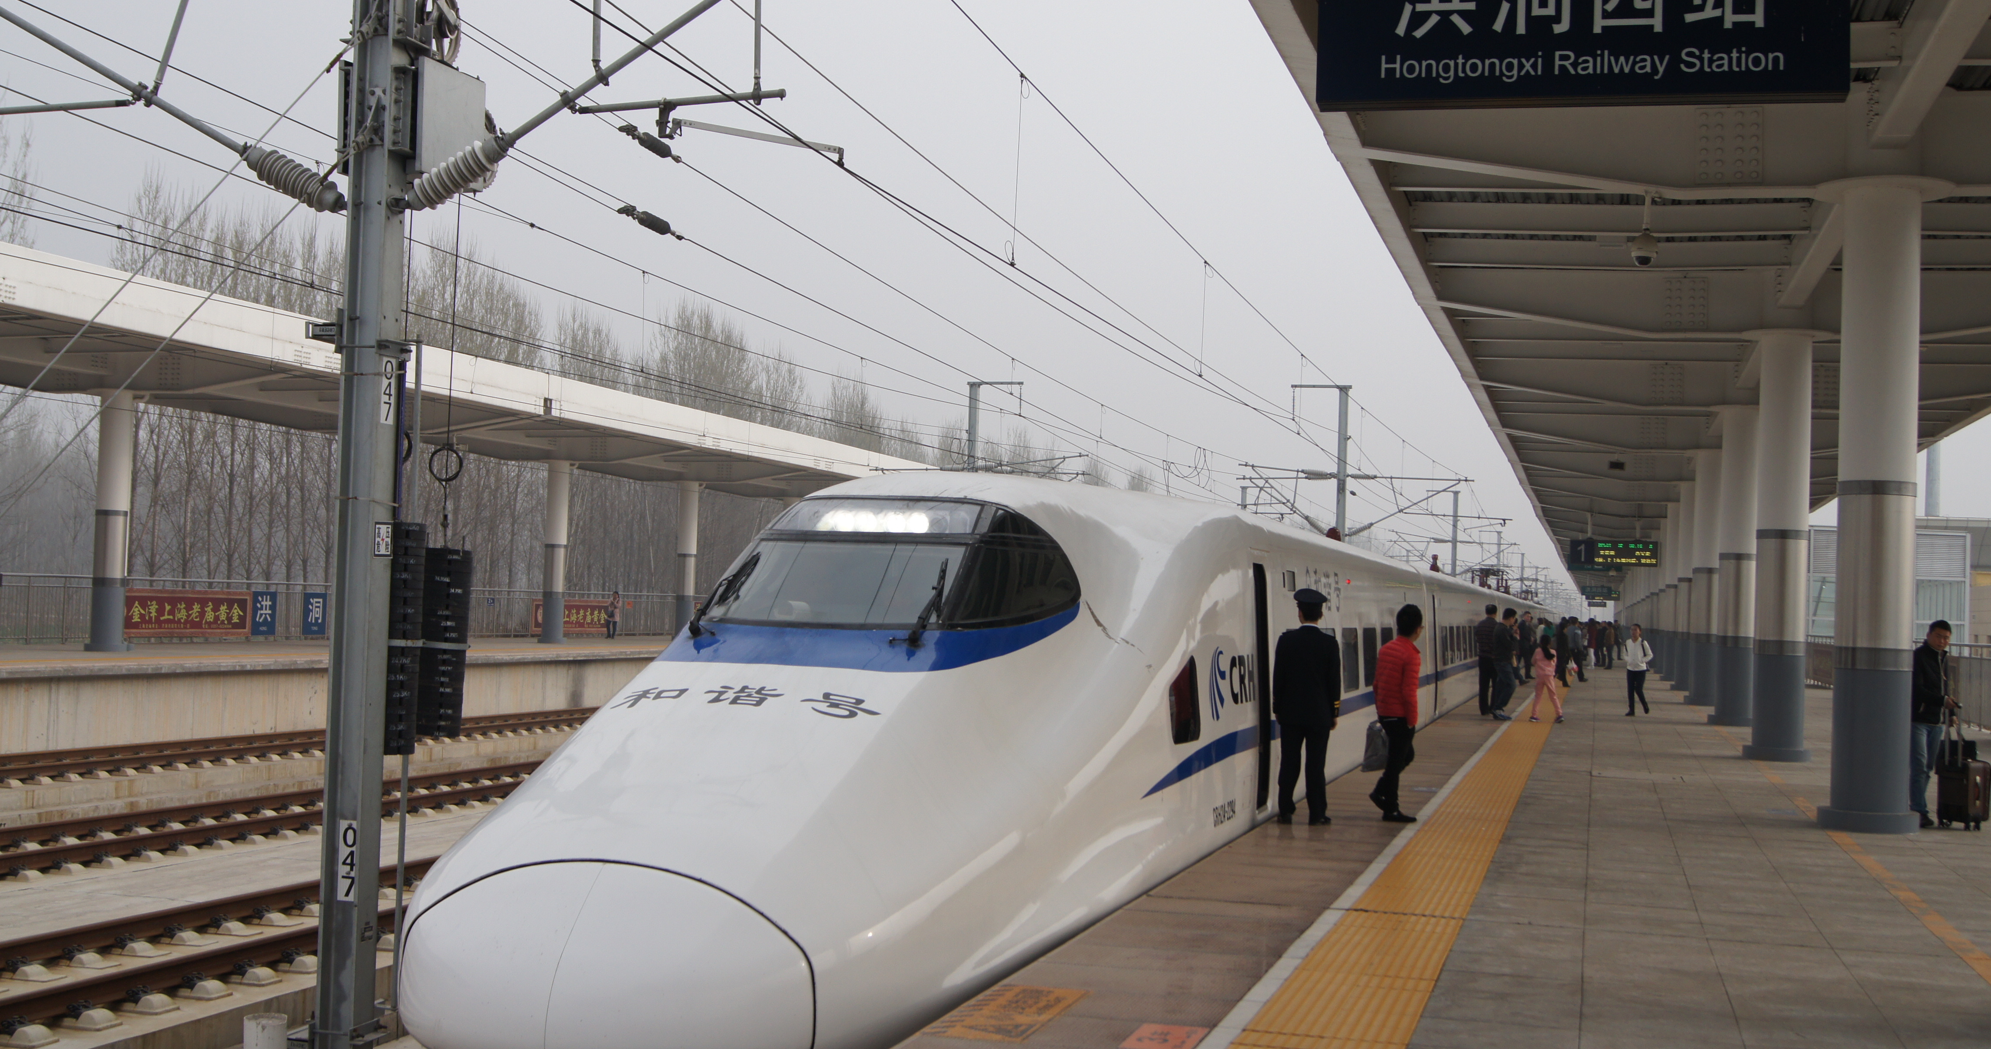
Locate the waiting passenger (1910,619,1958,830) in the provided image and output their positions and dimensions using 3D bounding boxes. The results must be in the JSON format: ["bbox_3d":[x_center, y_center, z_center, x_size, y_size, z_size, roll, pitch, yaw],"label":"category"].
[{"bbox_3d":[7.732,1.626,17.775,0.480,1.690,0.400,3,-2,-28],"label":"waiting passenger"}]

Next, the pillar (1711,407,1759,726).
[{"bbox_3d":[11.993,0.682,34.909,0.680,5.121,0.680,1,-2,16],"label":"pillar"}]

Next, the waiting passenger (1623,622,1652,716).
[{"bbox_3d":[11.363,2.546,38.014,0.520,1.580,0.400,1,-2,32],"label":"waiting passenger"}]

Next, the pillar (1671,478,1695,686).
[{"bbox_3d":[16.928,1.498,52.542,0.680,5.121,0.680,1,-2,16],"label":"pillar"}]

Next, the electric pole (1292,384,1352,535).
[{"bbox_3d":[9.234,0.735,61.835,1.739,9.450,0.350,1,-2,16],"label":"electric pole"}]

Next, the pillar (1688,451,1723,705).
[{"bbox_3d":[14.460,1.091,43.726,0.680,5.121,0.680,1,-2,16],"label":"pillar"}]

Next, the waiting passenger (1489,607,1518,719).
[{"bbox_3d":[8.127,2.206,34.292,0.390,1.743,0.460,3,-2,-16],"label":"waiting passenger"}]

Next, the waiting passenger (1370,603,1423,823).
[{"bbox_3d":[3.155,1.445,16.889,0.400,1.649,0.460,3,-2,-22],"label":"waiting passenger"}]

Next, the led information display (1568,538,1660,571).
[{"bbox_3d":[19.465,0.929,67.791,2.752,0.856,0.300,1,-2,16],"label":"led information display"}]

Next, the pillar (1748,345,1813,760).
[{"bbox_3d":[9.326,0.284,25.524,0.710,5.020,0.710,1,-2,16],"label":"pillar"}]

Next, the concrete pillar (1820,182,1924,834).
[{"bbox_3d":[6.874,-0.120,16.793,0.710,5.020,0.710,1,-2,16],"label":"concrete pillar"}]

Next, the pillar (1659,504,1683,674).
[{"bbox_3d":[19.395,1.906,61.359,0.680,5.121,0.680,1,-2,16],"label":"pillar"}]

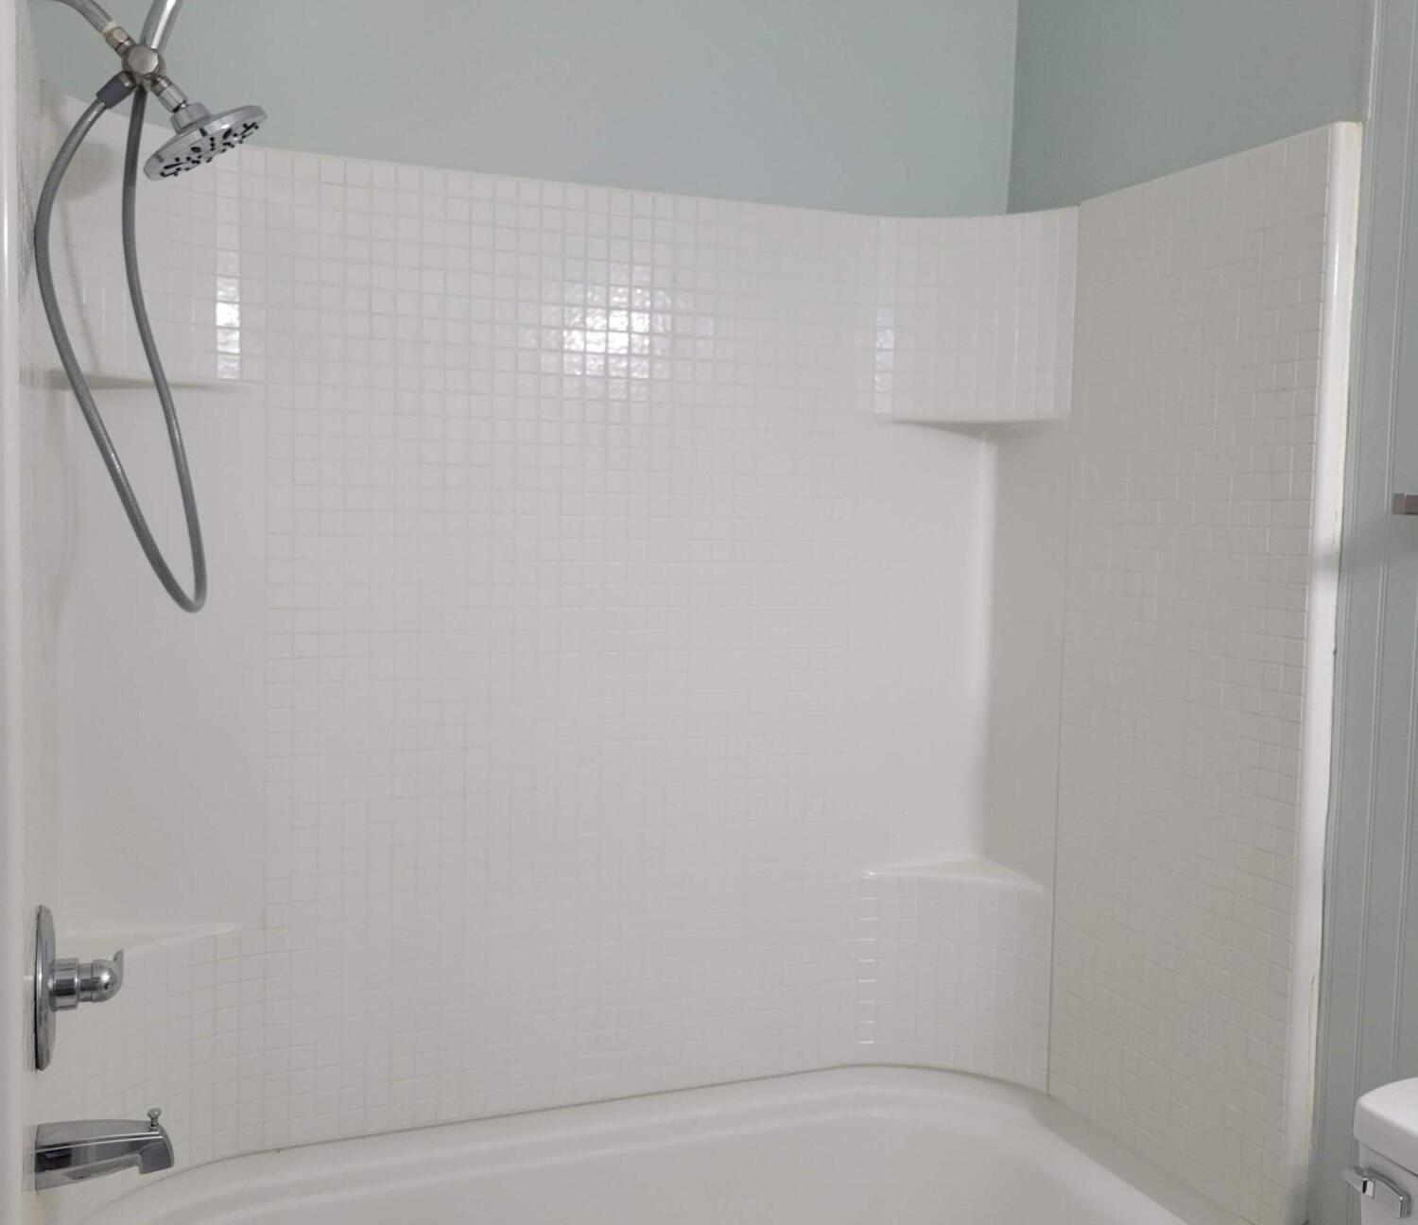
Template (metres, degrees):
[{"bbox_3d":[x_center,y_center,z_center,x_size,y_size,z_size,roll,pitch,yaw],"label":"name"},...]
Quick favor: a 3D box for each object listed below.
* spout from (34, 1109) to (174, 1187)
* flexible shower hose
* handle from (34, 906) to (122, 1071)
[{"bbox_3d":[-0.668,0.590,1.573,0.137,0.059,0.063,-1,4,-23],"label":"spout"},{"bbox_3d":[-0.630,-0.285,1.525,0.167,0.567,0.082,-1,4,-23],"label":"flexible shower hose"},{"bbox_3d":[-0.687,0.407,1.554,0.089,0.183,0.181,-1,4,-23],"label":"handle"}]

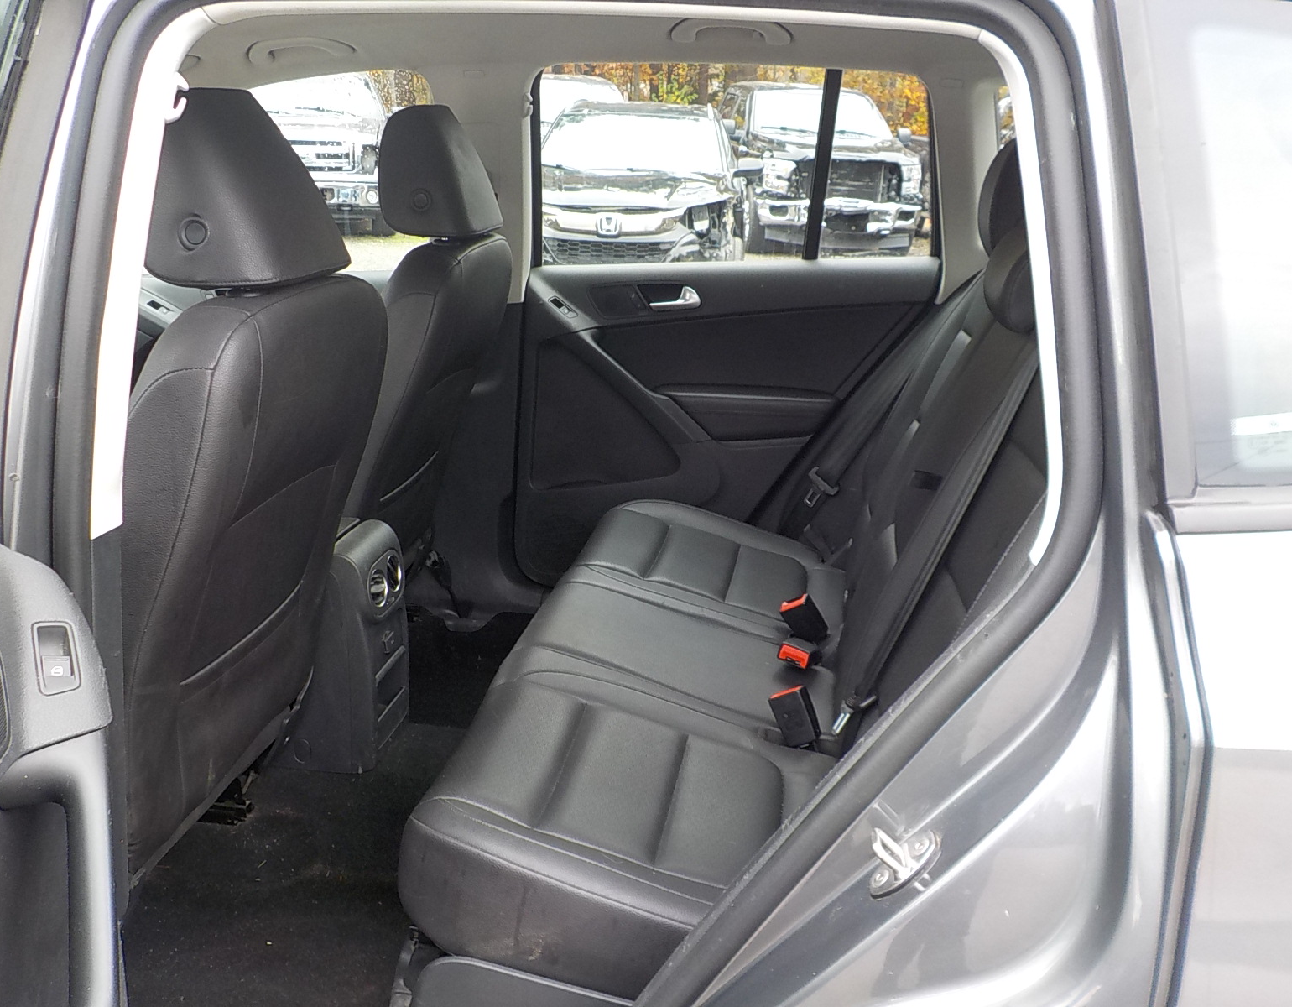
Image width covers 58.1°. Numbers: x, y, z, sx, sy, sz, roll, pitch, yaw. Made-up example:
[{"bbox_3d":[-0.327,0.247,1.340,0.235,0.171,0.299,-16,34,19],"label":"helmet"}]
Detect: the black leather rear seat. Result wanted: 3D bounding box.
[{"bbox_3d":[0.223,-0.078,1.772,0.880,0.950,1.330,3,18,9],"label":"black leather rear seat"}]

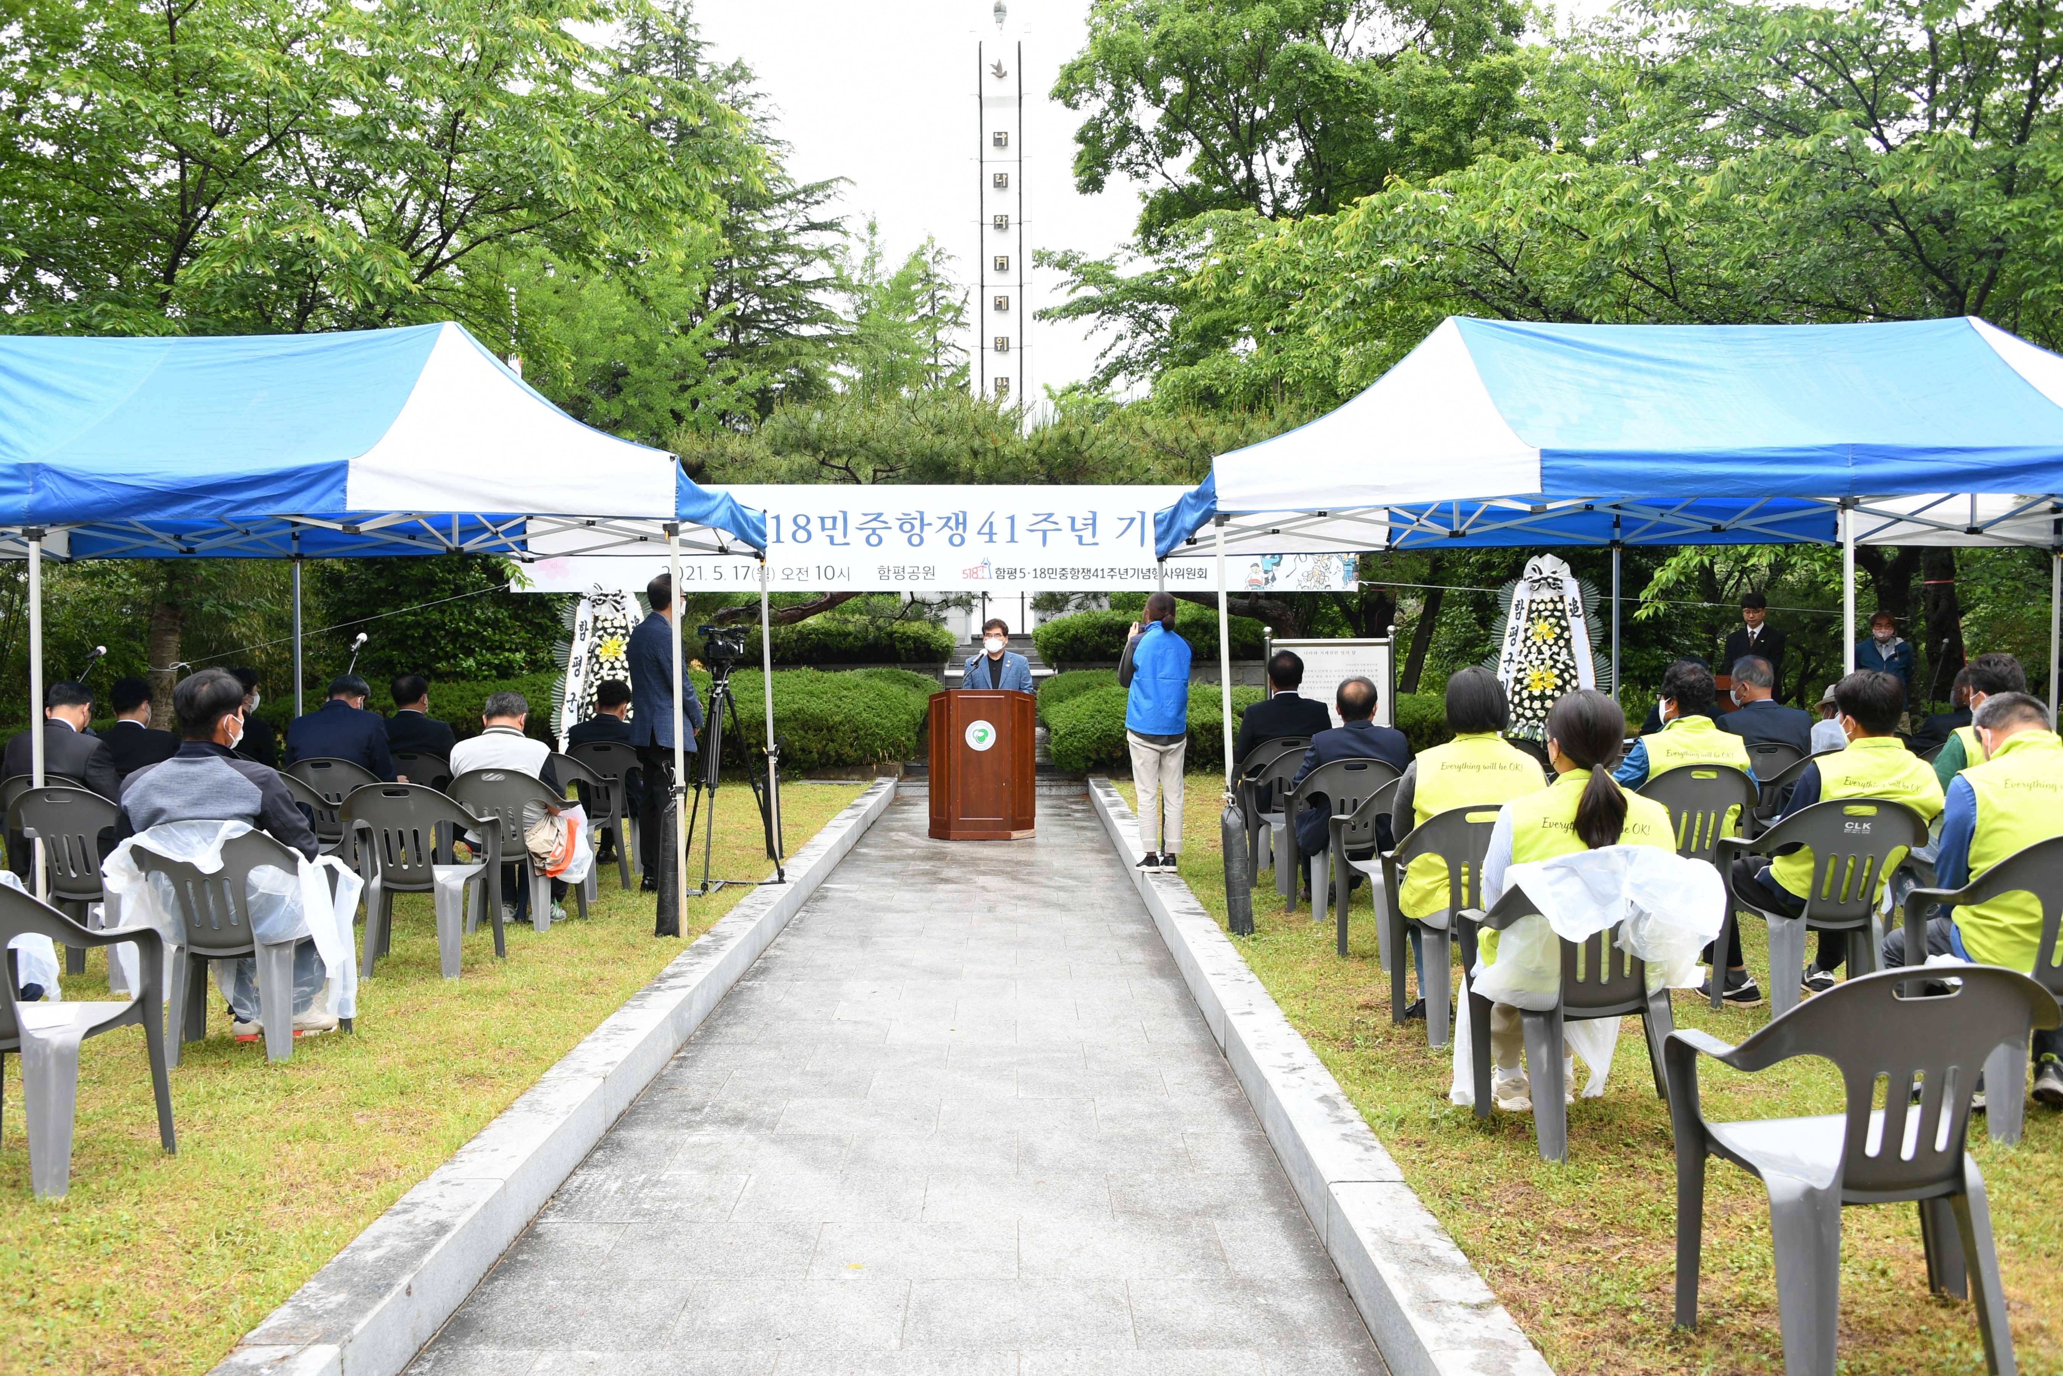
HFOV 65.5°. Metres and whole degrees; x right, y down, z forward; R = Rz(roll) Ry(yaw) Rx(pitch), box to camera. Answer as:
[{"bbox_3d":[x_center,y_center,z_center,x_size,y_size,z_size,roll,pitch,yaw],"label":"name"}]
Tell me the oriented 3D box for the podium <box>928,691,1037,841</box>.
[{"bbox_3d":[-0.392,0.586,12.757,0.850,1.170,0.550,0,1,0],"label":"podium"}]

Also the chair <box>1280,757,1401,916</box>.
[{"bbox_3d":[1.526,0.723,7.684,0.580,0.790,0.540,0,2,3],"label":"chair"}]

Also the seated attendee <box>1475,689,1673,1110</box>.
[{"bbox_3d":[1.473,0.595,4.447,0.510,1.210,0.720,0,1,-4],"label":"seated attendee"}]

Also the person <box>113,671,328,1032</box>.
[{"bbox_3d":[-2.632,0.561,5.406,0.580,1.260,0.740,0,1,-3],"label":"person"}]

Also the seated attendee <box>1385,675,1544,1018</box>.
[{"bbox_3d":[1.508,0.549,5.637,0.520,1.250,0.700,0,1,-4],"label":"seated attendee"}]

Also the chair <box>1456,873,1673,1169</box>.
[{"bbox_3d":[1.499,0.817,4.315,0.580,0.790,0.540,-1,2,-3],"label":"chair"}]

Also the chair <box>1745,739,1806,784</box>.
[{"bbox_3d":[3.808,0.678,8.503,0.580,0.790,0.540,-1,2,-3],"label":"chair"}]

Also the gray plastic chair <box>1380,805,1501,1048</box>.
[{"bbox_3d":[1.549,0.781,5.521,0.580,0.790,0.560,0,1,-4],"label":"gray plastic chair"}]

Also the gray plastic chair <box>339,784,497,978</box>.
[{"bbox_3d":[-2.573,0.788,6.754,0.580,0.790,0.540,0,2,2],"label":"gray plastic chair"}]

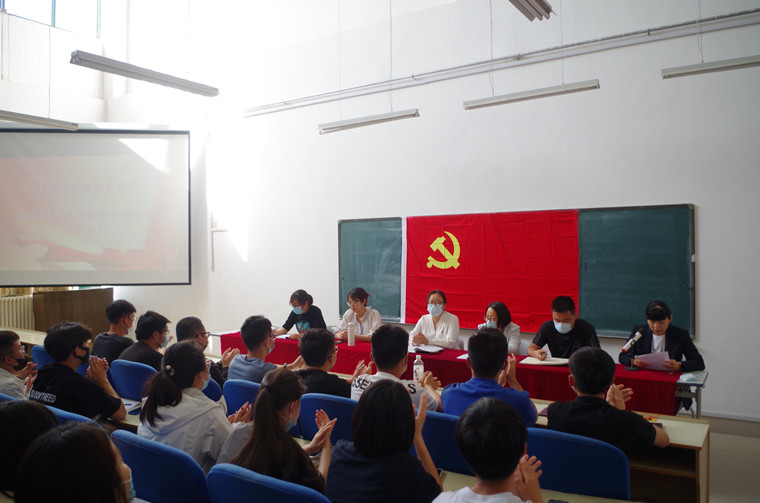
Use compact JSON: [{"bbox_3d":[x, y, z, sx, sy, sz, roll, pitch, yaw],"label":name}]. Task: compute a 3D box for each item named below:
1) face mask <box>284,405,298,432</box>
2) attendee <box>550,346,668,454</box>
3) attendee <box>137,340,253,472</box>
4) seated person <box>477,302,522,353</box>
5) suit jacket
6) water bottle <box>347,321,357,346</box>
[{"bbox_3d":[-0.345,0.617,2.100,0.140,0.120,0.090,-1,0,24],"label":"face mask"},{"bbox_3d":[0.976,0.960,2.446,0.500,1.190,0.600,-1,0,33],"label":"attendee"},{"bbox_3d":[-0.680,0.960,2.180,0.470,1.210,0.580,-1,0,33],"label":"attendee"},{"bbox_3d":[0.920,0.960,4.590,0.460,1.170,0.580,-1,0,33],"label":"seated person"},{"bbox_3d":[1.950,0.730,3.990,0.560,0.580,0.450,-1,0,33],"label":"suit jacket"},{"bbox_3d":[-0.240,0.690,4.800,0.065,0.220,0.065,-1,0,33],"label":"water bottle"}]

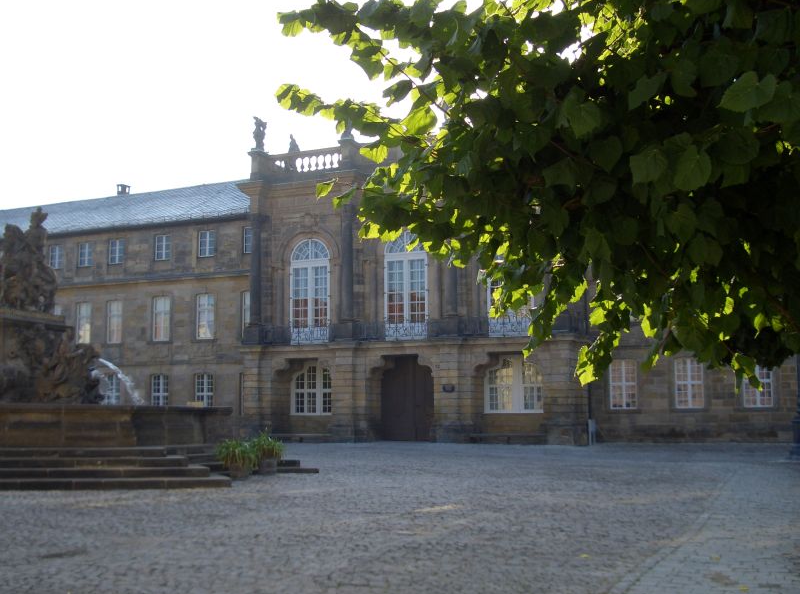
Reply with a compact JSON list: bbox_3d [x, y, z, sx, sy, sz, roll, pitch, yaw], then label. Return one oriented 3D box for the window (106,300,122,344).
[{"bbox_3d":[-17.763,1.556,59.117,1.190,2.755,0.200,-3,-8,22],"label":"window"}]

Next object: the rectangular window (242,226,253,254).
[{"bbox_3d":[-8.682,-3.368,56.068,1.190,1.613,0.200,-3,-8,22],"label":"rectangular window"}]

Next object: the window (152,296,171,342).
[{"bbox_3d":[-14.542,1.363,57.839,1.190,2.755,0.200,-3,-8,22],"label":"window"}]

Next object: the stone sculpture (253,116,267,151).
[{"bbox_3d":[-7.967,-9.259,53.918,0.680,1.850,0.620,-3,-8,22],"label":"stone sculpture"}]

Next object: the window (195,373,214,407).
[{"bbox_3d":[-11.556,5.716,56.081,1.248,2.386,0.200,-3,-8,22],"label":"window"}]

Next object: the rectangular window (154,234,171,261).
[{"bbox_3d":[-14.578,-3.016,58.408,1.190,1.613,0.200,-3,-8,22],"label":"rectangular window"}]

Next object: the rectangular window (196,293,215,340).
[{"bbox_3d":[-11.606,1.188,56.674,1.190,2.755,0.200,-3,-8,22],"label":"rectangular window"}]

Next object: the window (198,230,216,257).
[{"bbox_3d":[-11.629,-3.192,57.238,1.190,1.613,0.200,-3,-8,22],"label":"window"}]

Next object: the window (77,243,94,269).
[{"bbox_3d":[-20.044,-2.689,60.577,1.190,1.613,0.200,-3,-8,22],"label":"window"}]

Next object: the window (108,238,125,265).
[{"bbox_3d":[-17.798,-2.824,59.686,1.190,1.613,0.200,-3,-8,22],"label":"window"}]

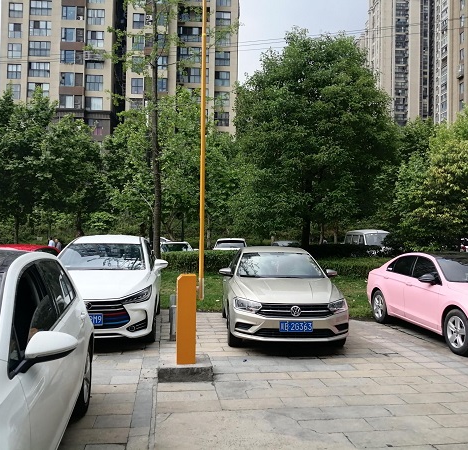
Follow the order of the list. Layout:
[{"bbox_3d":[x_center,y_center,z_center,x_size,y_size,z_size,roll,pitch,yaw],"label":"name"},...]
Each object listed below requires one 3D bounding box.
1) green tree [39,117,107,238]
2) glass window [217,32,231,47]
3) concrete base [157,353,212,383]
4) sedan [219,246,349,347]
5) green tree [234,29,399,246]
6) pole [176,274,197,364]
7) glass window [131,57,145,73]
[{"bbox_3d":[-8.874,-1.837,25.102,3.900,8.000,3.900,1,-1,0],"label":"green tree"},{"bbox_3d":[-1.519,-26.835,65.200,2.050,2.050,0.200,1,-1,-3],"label":"glass window"},{"bbox_3d":[-0.578,1.699,5.350,0.620,0.160,0.550,1,-1,-8],"label":"concrete base"},{"bbox_3d":[0.699,1.135,8.204,1.860,1.470,4.550,1,-1,-3],"label":"sedan"},{"bbox_3d":[3.799,-3.371,20.643,7.300,11.200,7.200,1,-1,0],"label":"green tree"},{"bbox_3d":[-0.560,1.104,5.373,0.215,1.030,0.280,1,-1,-8],"label":"pole"},{"bbox_3d":[-12.951,-21.652,60.800,1.700,2.100,0.200,1,-1,-3],"label":"glass window"}]

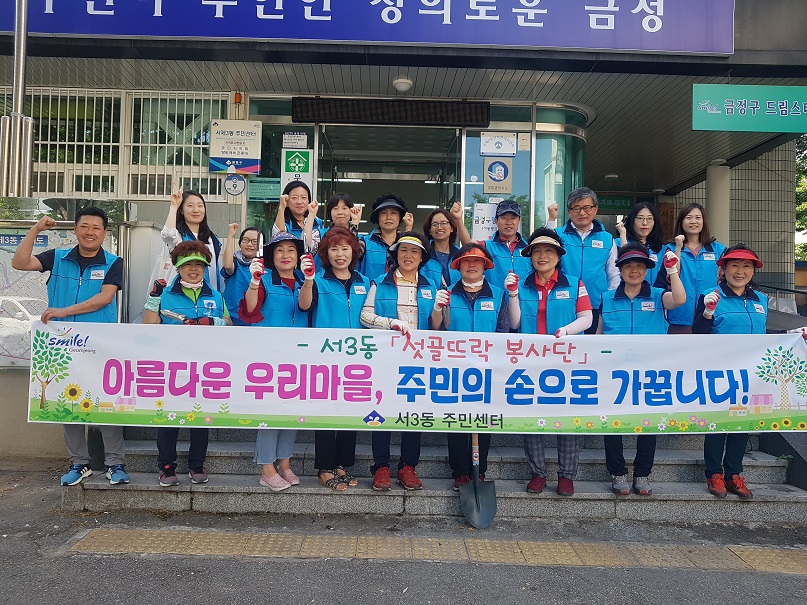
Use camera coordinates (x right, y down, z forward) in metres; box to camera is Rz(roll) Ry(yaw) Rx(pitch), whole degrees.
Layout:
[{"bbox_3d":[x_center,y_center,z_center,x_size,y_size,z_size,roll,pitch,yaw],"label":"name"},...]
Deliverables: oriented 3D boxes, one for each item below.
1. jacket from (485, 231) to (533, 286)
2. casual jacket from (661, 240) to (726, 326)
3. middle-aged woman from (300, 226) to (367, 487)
[{"bbox_3d":[0.818,-0.234,4.720,0.440,0.630,0.280,1,-1,4],"label":"jacket"},{"bbox_3d":[2.139,-0.136,4.470,0.480,0.627,0.280,1,-1,17],"label":"casual jacket"},{"bbox_3d":[-0.438,0.337,3.820,0.440,1.620,0.380,2,-2,-6],"label":"middle-aged woman"}]

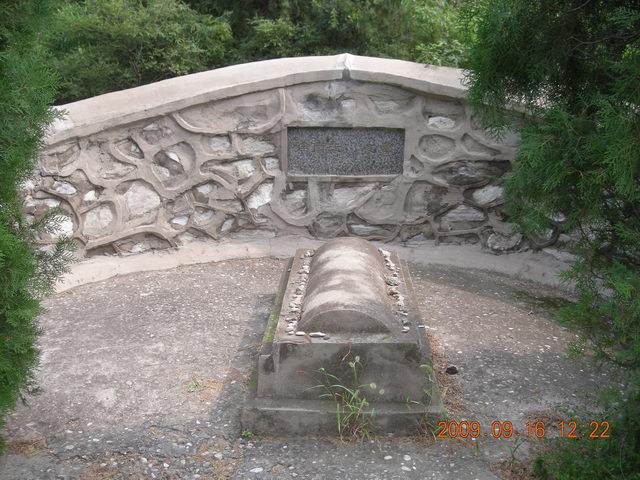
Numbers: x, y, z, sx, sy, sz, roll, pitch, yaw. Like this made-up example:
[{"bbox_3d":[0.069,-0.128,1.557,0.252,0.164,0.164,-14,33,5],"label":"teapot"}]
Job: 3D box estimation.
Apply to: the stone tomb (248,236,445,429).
[{"bbox_3d":[0.149,0.435,3.718,0.907,0.540,1.645,1,15,2],"label":"stone tomb"}]

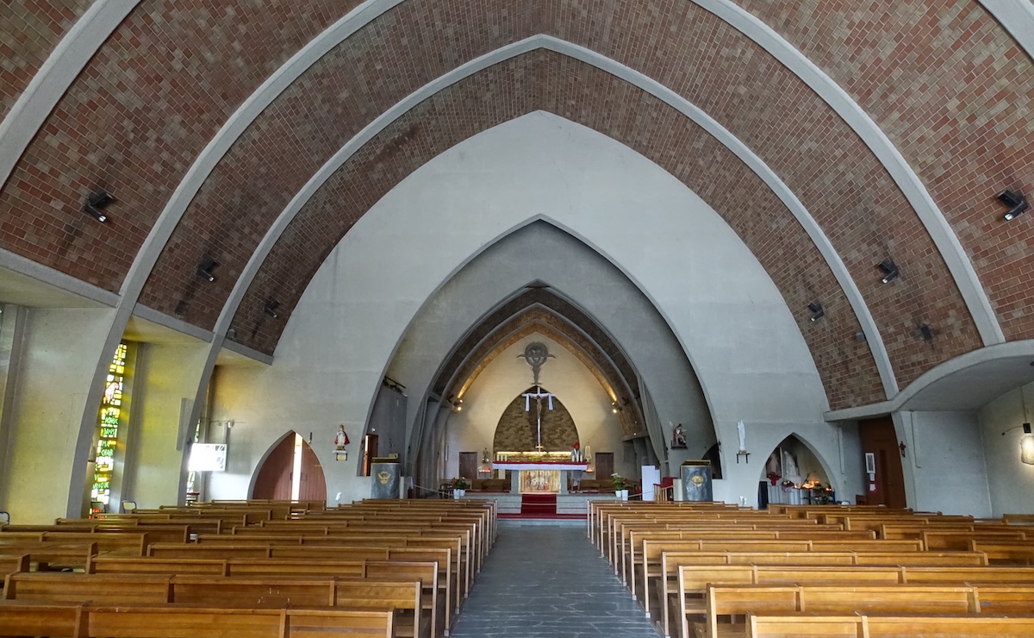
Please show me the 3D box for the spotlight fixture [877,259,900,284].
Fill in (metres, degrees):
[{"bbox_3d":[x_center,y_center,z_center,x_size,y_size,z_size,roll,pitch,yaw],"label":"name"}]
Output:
[{"bbox_3d":[7.923,-1.019,14.687,0.360,0.460,0.220,0,-12,1],"label":"spotlight fixture"}]

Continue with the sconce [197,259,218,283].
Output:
[{"bbox_3d":[-6.856,-1.058,15.254,0.360,0.460,0.220,0,-12,1],"label":"sconce"}]

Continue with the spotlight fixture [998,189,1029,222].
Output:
[{"bbox_3d":[7.870,-1.809,10.919,0.360,0.460,0.220,0,-12,1],"label":"spotlight fixture"}]

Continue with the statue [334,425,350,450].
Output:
[{"bbox_3d":[-4.986,3.386,19.697,0.430,0.720,0.280,0,-12,1],"label":"statue"}]

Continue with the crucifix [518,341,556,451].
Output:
[{"bbox_3d":[1.095,4.354,38.918,2.120,6.120,0.500,0,-12,1],"label":"crucifix"}]

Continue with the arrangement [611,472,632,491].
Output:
[{"bbox_3d":[3.231,5.055,21.450,0.620,0.540,0.500,0,-12,1],"label":"arrangement"}]

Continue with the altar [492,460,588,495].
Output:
[{"bbox_3d":[0.749,5.220,22.548,3.090,1.000,1.000,0,-12,1],"label":"altar"}]

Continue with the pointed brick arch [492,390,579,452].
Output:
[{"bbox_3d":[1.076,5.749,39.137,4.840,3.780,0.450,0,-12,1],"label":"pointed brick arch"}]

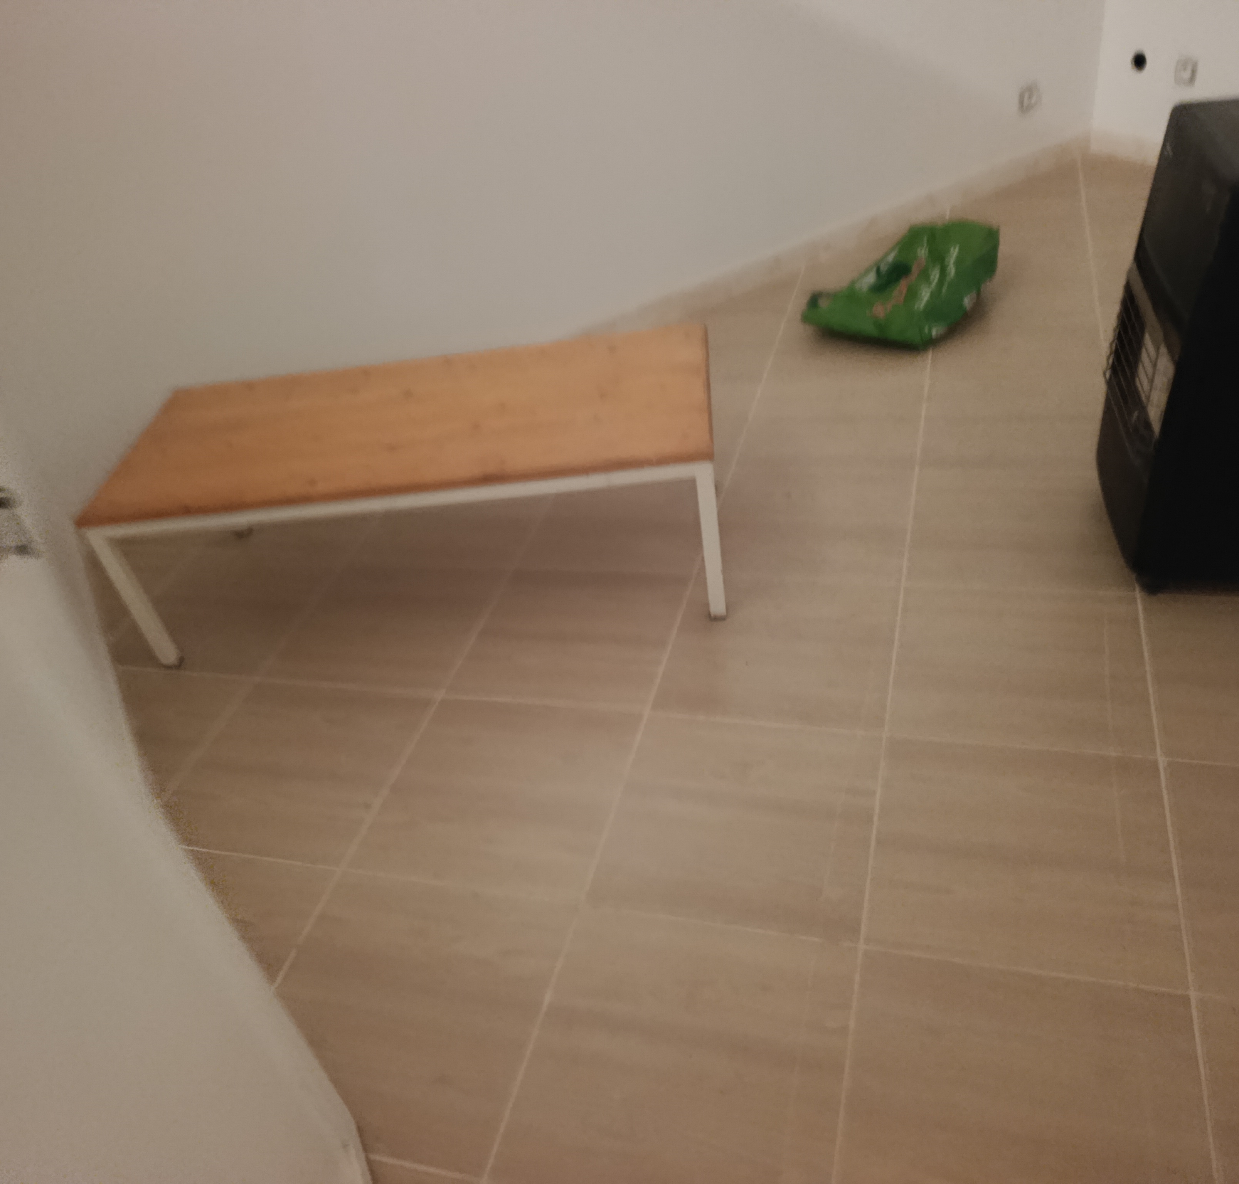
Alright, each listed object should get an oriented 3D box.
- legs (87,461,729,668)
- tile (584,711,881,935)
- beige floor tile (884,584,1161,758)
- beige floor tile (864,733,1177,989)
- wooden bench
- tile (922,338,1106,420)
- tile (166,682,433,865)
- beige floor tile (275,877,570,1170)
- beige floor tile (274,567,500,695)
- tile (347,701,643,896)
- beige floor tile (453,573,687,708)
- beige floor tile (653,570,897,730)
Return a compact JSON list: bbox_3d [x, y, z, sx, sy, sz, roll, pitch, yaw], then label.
[{"bbox_3d":[-0.410,-0.199,2.322,1.254,0.384,0.502,-5,38,9],"label":"legs"},{"bbox_3d":[0.204,0.380,1.755,0.435,0.015,0.429,3,40,18],"label":"tile"},{"bbox_3d":[0.731,0.133,1.927,0.435,0.015,0.429,3,40,18],"label":"beige floor tile"},{"bbox_3d":[0.616,0.401,1.619,0.435,0.015,0.429,3,40,18],"label":"beige floor tile"},{"bbox_3d":[-0.413,-0.209,2.314,1.272,0.411,0.515,-5,38,9],"label":"wooden bench"},{"bbox_3d":[1.025,-0.553,2.712,0.435,0.015,0.429,3,40,18],"label":"tile"},{"bbox_3d":[-0.622,0.338,2.027,0.435,0.015,0.429,3,40,18],"label":"tile"},{"bbox_3d":[-0.324,0.627,1.584,0.435,0.015,0.429,3,40,18],"label":"beige floor tile"},{"bbox_3d":[-0.507,0.070,2.335,0.435,0.015,0.429,3,40,18],"label":"beige floor tile"},{"bbox_3d":[-0.209,0.359,1.891,0.435,0.015,0.429,3,40,18],"label":"tile"},{"bbox_3d":[-0.094,0.091,2.199,0.435,0.015,0.429,3,40,18],"label":"beige floor tile"},{"bbox_3d":[0.319,0.112,2.063,0.435,0.015,0.429,3,40,18],"label":"beige floor tile"}]

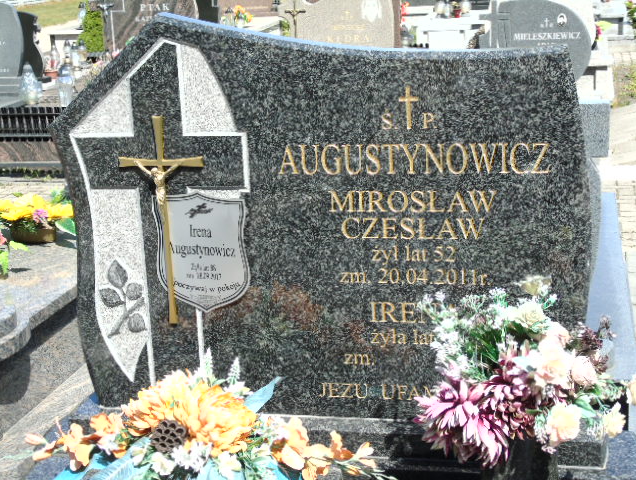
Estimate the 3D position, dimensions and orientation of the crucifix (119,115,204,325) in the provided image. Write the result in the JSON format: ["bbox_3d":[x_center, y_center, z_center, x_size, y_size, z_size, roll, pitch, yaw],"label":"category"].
[{"bbox_3d":[-0.306,-0.035,2.296,0.180,0.426,0.045,0,13,13],"label":"crucifix"}]

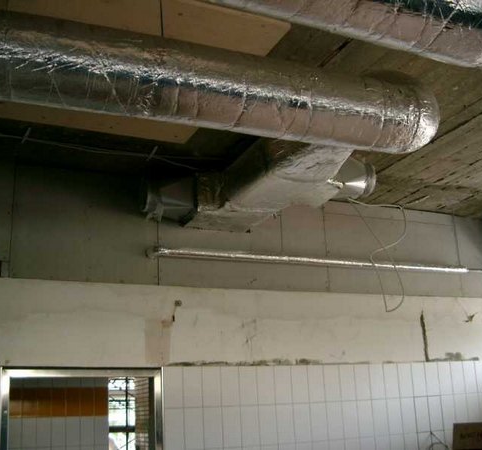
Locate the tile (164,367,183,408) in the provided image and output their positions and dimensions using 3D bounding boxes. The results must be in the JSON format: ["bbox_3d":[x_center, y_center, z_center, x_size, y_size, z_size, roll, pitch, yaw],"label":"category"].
[{"bbox_3d":[-0.412,0.990,3.911,0.125,0.249,0.012,5,-18,-24],"label":"tile"}]

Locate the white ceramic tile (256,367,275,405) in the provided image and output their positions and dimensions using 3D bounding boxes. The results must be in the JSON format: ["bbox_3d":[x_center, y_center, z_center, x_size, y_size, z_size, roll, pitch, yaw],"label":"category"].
[{"bbox_3d":[0.162,1.040,4.169,0.125,0.249,0.012,5,-18,-24],"label":"white ceramic tile"}]

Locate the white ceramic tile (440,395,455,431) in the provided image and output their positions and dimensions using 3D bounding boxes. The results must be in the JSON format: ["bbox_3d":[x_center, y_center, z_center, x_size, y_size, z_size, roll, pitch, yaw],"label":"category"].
[{"bbox_3d":[1.232,1.111,3.799,0.100,0.200,0.009,5,-18,-24],"label":"white ceramic tile"}]

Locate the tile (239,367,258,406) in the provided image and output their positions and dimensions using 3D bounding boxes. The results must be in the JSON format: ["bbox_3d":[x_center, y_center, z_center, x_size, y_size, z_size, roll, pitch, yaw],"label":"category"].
[{"bbox_3d":[0.050,1.056,4.223,0.125,0.250,0.010,5,-17,-24],"label":"tile"}]

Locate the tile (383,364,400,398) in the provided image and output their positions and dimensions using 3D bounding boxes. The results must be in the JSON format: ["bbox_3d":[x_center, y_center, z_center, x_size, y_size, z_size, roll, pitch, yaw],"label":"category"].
[{"bbox_3d":[1.061,1.094,4.510,0.119,0.244,0.010,5,-18,-24],"label":"tile"}]

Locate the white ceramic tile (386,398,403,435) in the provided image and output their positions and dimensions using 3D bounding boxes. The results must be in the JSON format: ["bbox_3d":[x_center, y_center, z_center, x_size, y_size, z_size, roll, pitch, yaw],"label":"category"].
[{"bbox_3d":[1.082,1.347,4.520,0.125,0.249,0.012,5,-18,-24],"label":"white ceramic tile"}]

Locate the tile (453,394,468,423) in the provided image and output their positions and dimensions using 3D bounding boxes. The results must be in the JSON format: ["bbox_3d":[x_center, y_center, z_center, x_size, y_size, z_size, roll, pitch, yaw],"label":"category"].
[{"bbox_3d":[1.359,1.149,3.953,0.102,0.206,0.009,5,-18,-24],"label":"tile"}]

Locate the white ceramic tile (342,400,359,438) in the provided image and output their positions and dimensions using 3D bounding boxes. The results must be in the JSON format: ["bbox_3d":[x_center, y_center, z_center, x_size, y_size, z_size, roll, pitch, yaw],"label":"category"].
[{"bbox_3d":[0.598,1.063,3.500,0.100,0.200,0.009,5,-18,-24],"label":"white ceramic tile"}]

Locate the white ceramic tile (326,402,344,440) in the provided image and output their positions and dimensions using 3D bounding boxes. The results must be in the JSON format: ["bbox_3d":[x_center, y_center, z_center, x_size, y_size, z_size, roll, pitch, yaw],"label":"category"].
[{"bbox_3d":[0.622,1.293,4.237,0.119,0.244,0.010,5,-18,-24],"label":"white ceramic tile"}]

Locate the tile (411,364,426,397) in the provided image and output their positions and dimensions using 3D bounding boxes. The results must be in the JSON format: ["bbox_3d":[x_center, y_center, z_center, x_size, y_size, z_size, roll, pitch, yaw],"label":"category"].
[{"bbox_3d":[1.334,1.156,4.802,0.125,0.250,0.010,5,-17,-24],"label":"tile"}]

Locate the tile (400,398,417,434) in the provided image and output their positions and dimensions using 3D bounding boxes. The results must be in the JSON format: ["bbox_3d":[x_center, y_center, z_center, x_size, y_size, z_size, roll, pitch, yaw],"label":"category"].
[{"bbox_3d":[0.989,1.121,3.775,0.102,0.206,0.009,5,-18,-24],"label":"tile"}]

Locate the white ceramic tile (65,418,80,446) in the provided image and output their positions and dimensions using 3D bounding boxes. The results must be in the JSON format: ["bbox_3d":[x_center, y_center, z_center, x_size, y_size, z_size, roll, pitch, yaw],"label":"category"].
[{"bbox_3d":[-1.433,1.759,5.468,0.119,0.244,0.010,5,-18,-24],"label":"white ceramic tile"}]

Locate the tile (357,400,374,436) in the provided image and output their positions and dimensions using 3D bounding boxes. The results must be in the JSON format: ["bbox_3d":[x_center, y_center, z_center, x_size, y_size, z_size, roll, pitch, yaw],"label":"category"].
[{"bbox_3d":[0.877,1.360,4.523,0.125,0.250,0.010,5,-17,-24],"label":"tile"}]

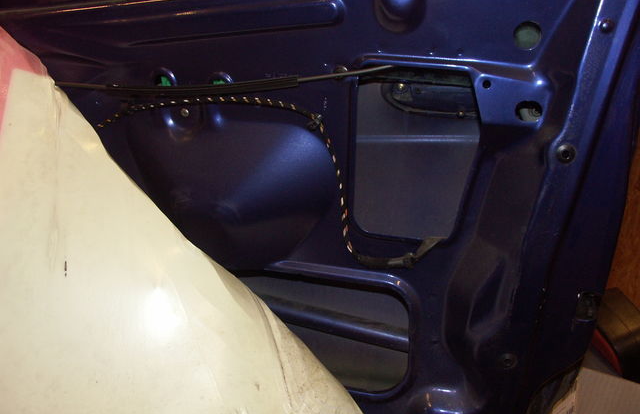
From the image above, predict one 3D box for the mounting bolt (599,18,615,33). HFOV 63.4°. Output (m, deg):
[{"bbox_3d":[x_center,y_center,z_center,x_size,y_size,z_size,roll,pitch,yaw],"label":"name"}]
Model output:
[{"bbox_3d":[0.346,-0.218,0.624,0.018,0.018,0.010,3,11,13],"label":"mounting bolt"}]

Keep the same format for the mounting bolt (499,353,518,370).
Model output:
[{"bbox_3d":[0.266,0.217,0.727,0.024,0.023,0.010,3,11,13],"label":"mounting bolt"}]

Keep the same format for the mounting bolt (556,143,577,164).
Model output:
[{"bbox_3d":[0.314,-0.068,0.660,0.025,0.025,0.010,3,11,13],"label":"mounting bolt"}]

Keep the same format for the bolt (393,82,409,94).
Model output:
[{"bbox_3d":[0.122,-0.181,0.783,0.021,0.019,0.012,3,11,13],"label":"bolt"}]

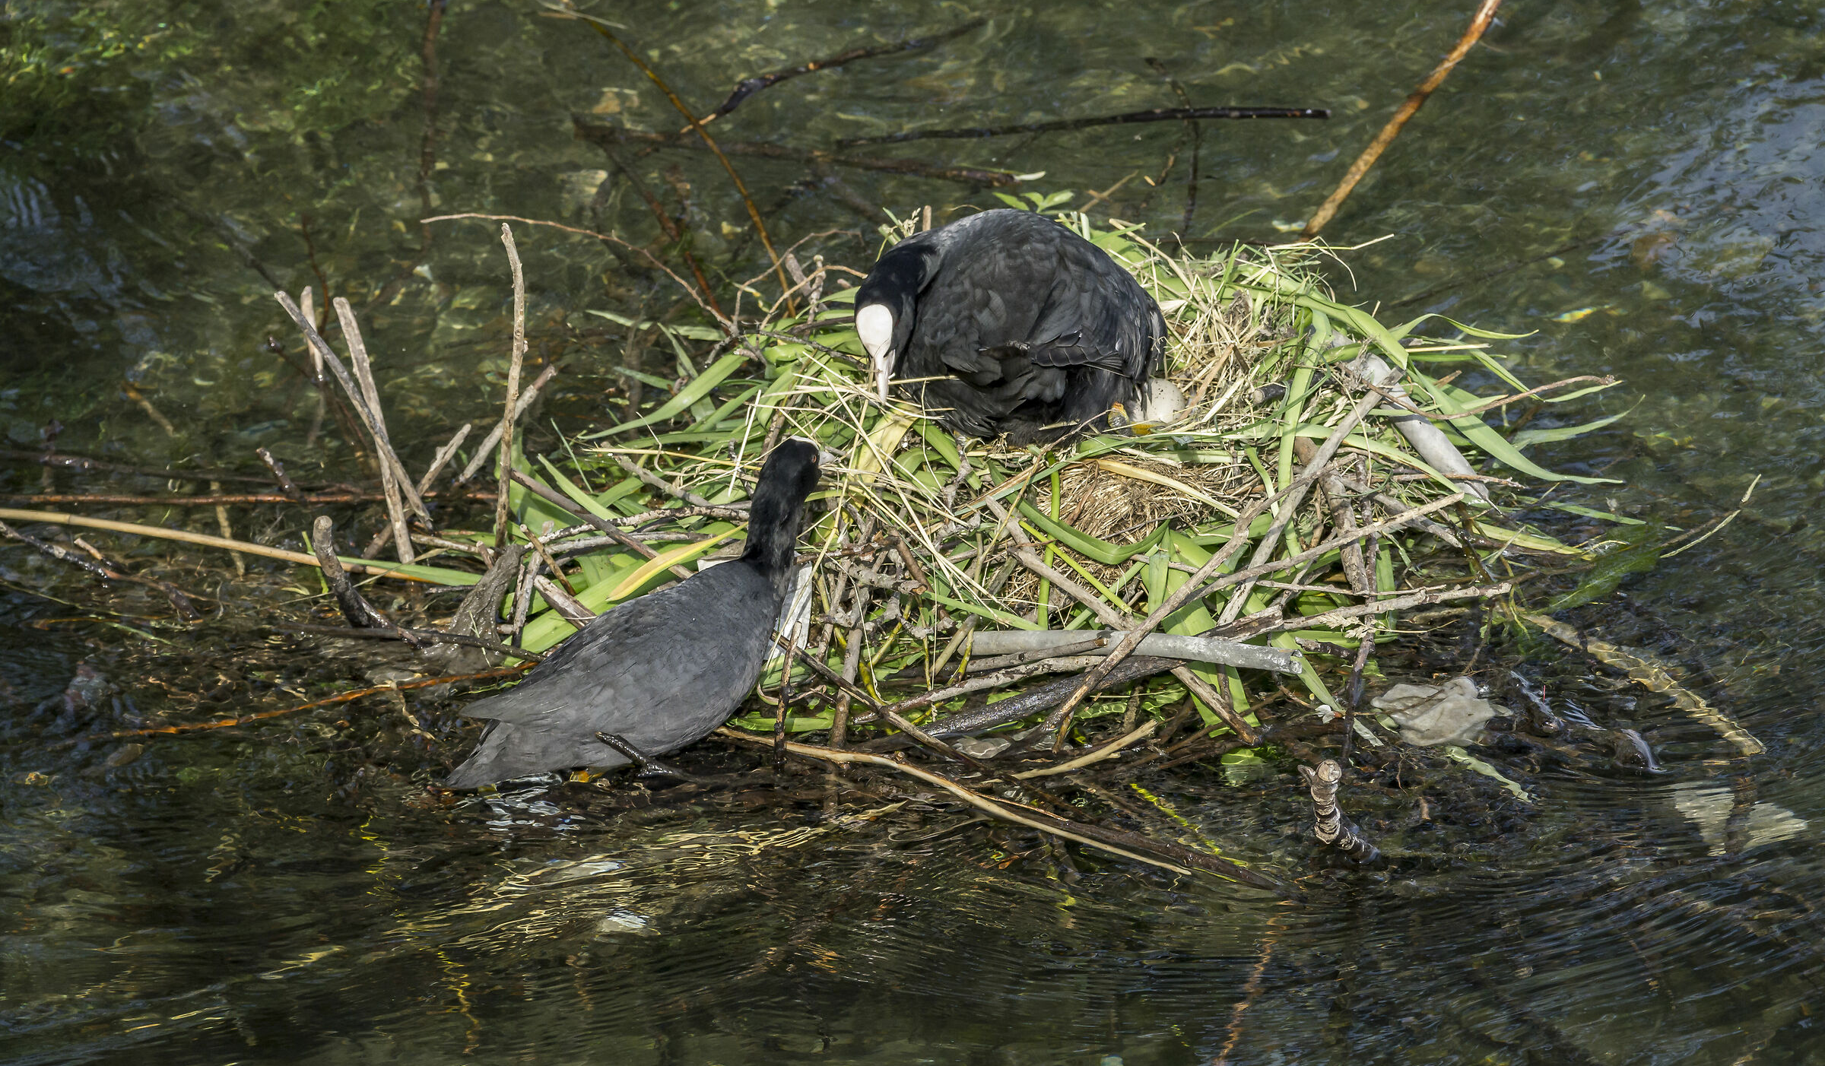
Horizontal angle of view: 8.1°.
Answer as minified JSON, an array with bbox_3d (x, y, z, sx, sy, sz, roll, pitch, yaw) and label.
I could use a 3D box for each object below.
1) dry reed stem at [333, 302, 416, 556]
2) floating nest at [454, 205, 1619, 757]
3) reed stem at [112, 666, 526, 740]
[{"bbox_3d":[-0.375,-0.070,9.003,0.014,0.208,0.011,-11,25,5],"label":"dry reed stem"},{"bbox_3d":[0.086,-0.051,9.000,0.800,0.190,0.640,0,25,0],"label":"floating nest"},{"bbox_3d":[-0.405,0.116,8.855,0.293,0.012,0.014,-9,26,-14],"label":"reed stem"}]

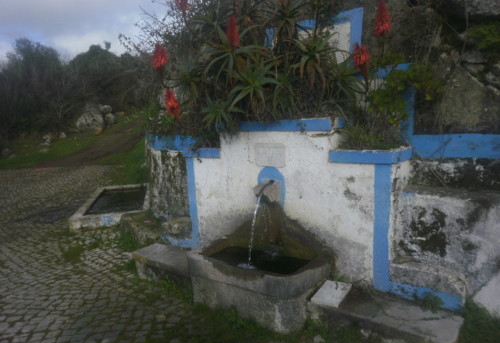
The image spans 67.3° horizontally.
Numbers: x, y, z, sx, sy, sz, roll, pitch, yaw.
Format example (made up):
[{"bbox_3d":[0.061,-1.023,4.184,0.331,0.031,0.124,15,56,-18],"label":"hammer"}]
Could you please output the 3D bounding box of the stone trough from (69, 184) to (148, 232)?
[{"bbox_3d":[-2.832,0.666,7.930,1.230,0.232,3.534,-3,6,-16],"label":"stone trough"}]

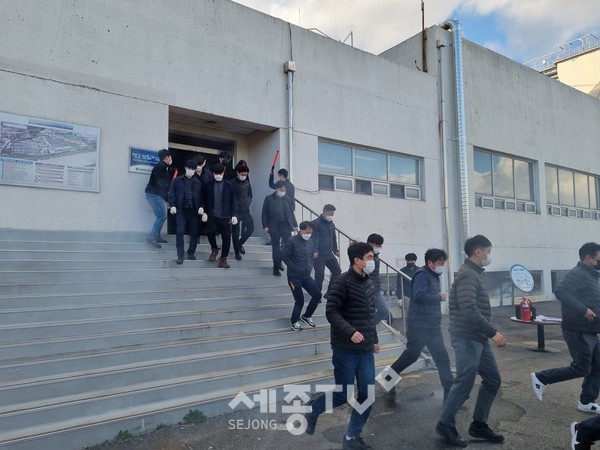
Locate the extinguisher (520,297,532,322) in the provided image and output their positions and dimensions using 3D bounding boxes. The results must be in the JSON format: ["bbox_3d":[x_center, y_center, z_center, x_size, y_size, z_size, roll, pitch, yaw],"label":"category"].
[{"bbox_3d":[3.974,1.474,7.907,0.190,0.420,0.160,-3,-5,26],"label":"extinguisher"}]

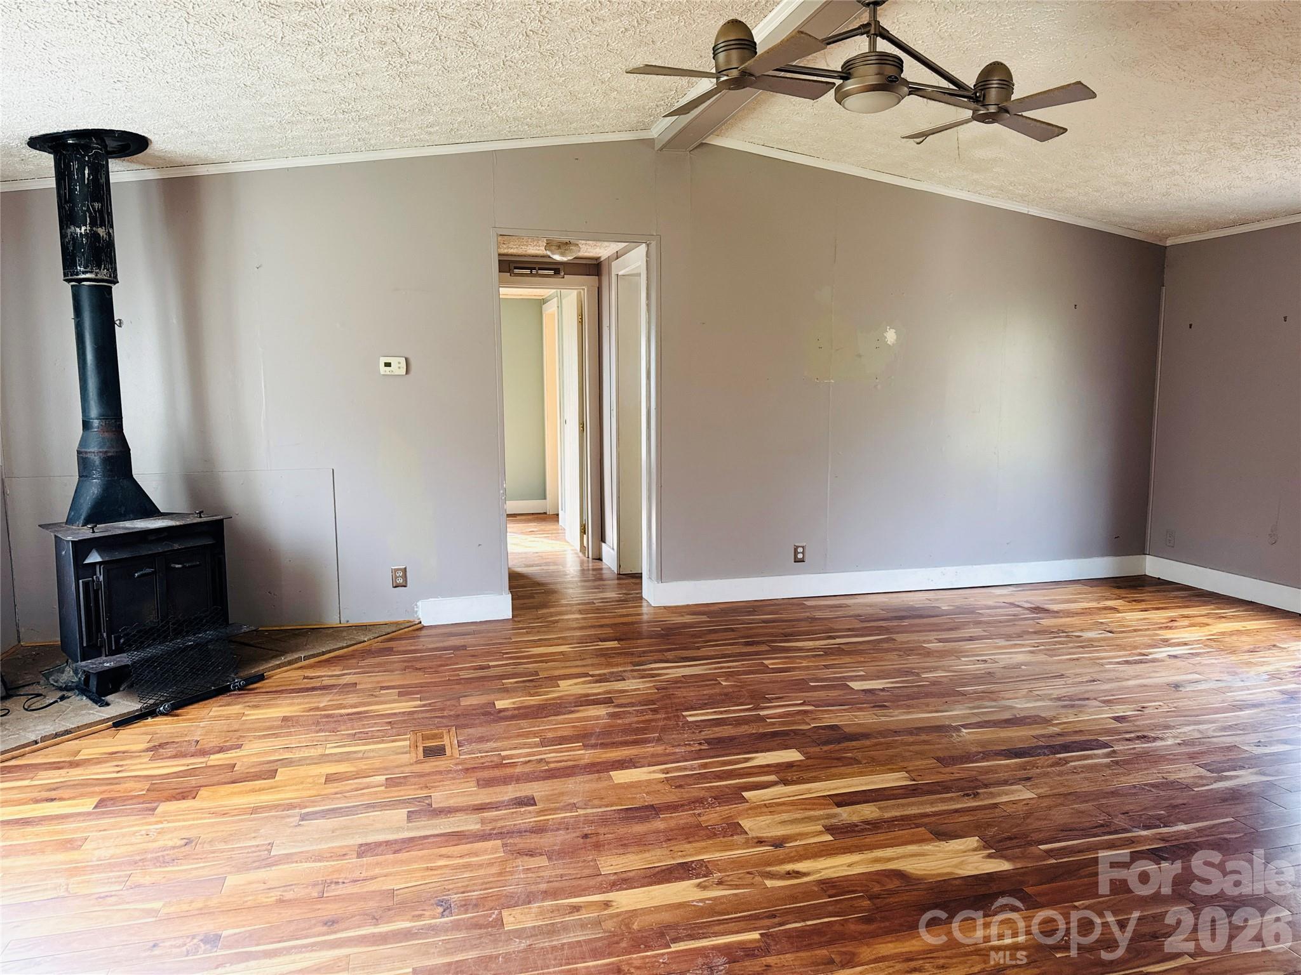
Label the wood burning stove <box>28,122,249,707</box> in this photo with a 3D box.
[{"bbox_3d":[-2.354,-0.342,4.035,0.702,2.385,0.786,3,7,29],"label":"wood burning stove"}]

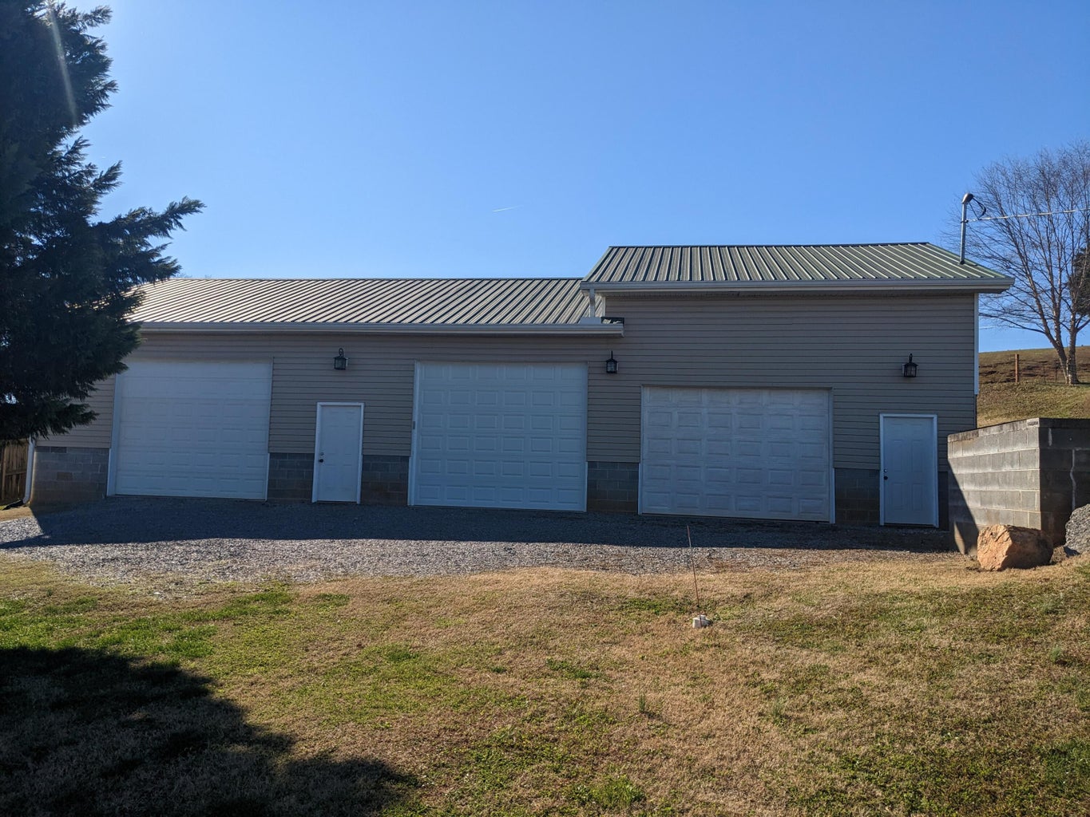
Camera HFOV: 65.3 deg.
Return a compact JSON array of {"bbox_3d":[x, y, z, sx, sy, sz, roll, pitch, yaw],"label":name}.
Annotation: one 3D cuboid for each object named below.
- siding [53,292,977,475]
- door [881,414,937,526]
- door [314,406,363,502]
[{"bbox_3d":[-1.462,-0.661,17.560,19.510,3.376,0.150,1,-4,8],"label":"siding"},{"bbox_3d":[6.911,1.161,16.164,1.023,2.106,0.100,1,-4,8],"label":"door"},{"bbox_3d":[-4.341,0.926,17.847,1.002,2.106,0.100,1,-4,8],"label":"door"}]

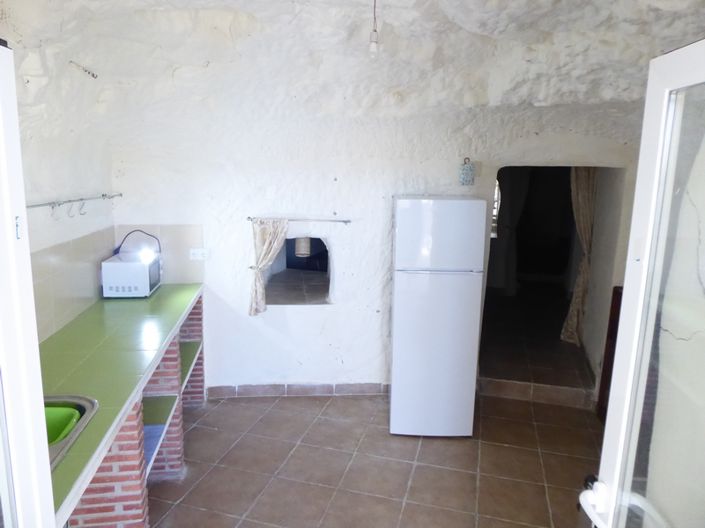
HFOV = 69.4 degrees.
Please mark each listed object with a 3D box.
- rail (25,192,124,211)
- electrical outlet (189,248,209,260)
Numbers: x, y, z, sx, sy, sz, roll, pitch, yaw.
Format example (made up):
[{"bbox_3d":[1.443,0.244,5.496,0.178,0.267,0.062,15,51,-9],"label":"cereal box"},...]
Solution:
[{"bbox_3d":[-1.568,-0.372,2.962,0.050,0.035,1.795,-1,10,-11],"label":"rail"},{"bbox_3d":[-1.177,-0.073,3.898,0.145,0.083,0.015,0,10,-3],"label":"electrical outlet"}]

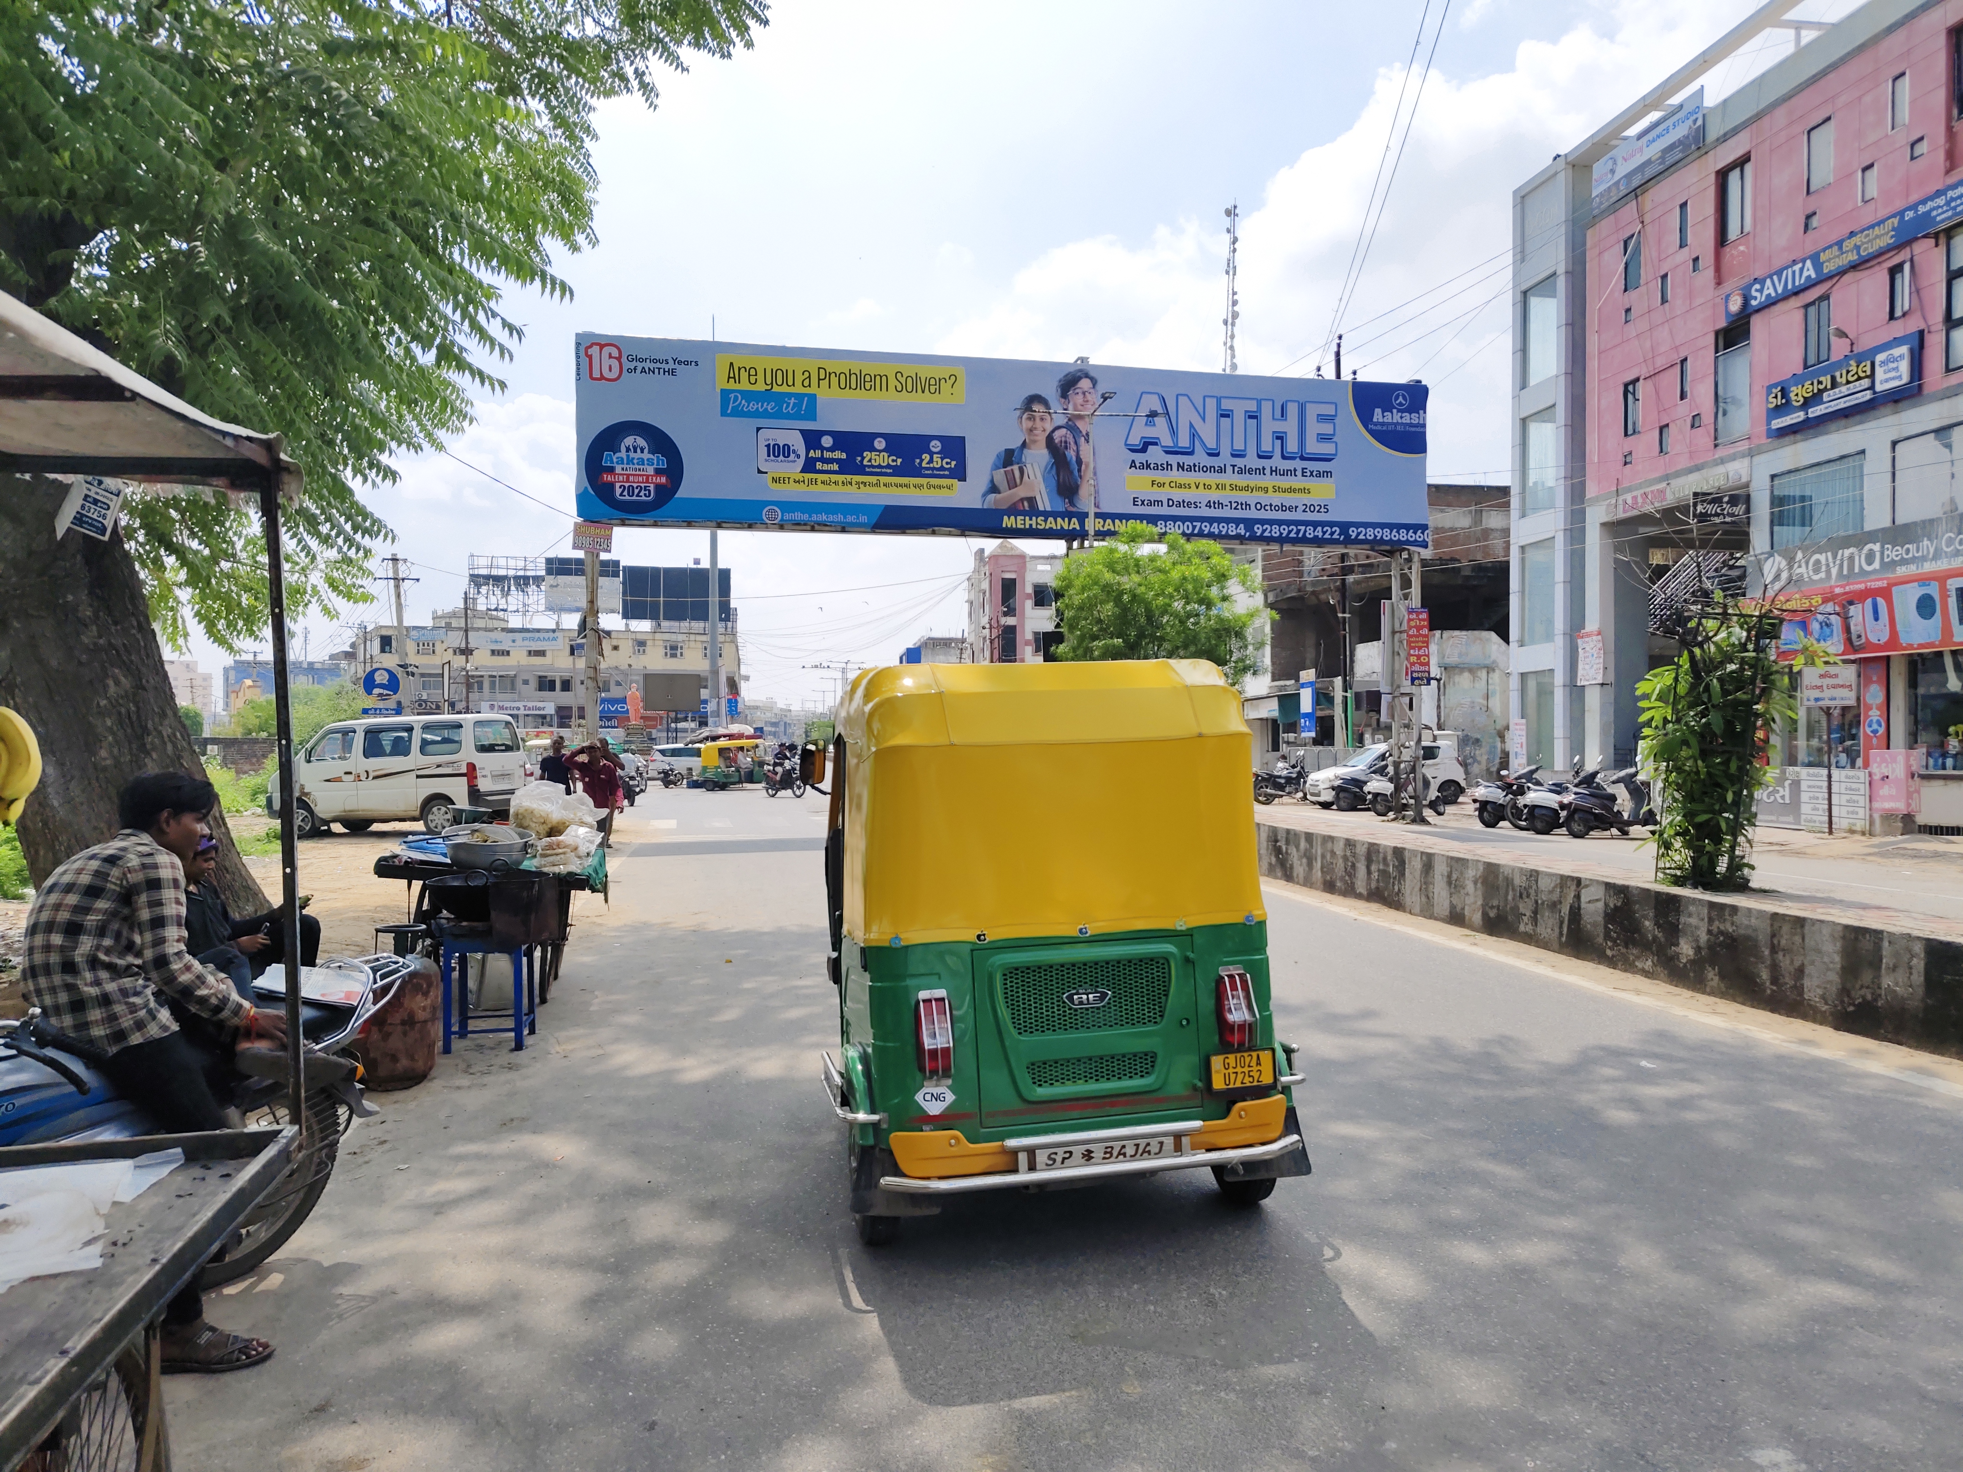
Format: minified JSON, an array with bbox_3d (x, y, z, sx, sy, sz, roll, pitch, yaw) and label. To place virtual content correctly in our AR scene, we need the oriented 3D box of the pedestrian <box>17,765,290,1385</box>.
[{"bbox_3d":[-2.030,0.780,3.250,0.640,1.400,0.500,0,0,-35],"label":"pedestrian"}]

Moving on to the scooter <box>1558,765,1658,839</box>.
[{"bbox_3d":[8.850,0.880,18.200,1.780,1.120,0.680,0,0,-13],"label":"scooter"}]

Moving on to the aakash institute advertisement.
[{"bbox_3d":[0.831,-5.106,23.340,15.490,3.090,0.500,0,0,-12],"label":"aakash institute advertisement"}]

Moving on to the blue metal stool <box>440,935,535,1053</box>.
[{"bbox_3d":[-2.385,1.233,6.340,0.370,0.530,0.370,0,0,-11],"label":"blue metal stool"}]

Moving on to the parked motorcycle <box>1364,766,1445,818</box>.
[{"bbox_3d":[8.850,1.090,27.300,1.770,1.130,0.700,0,0,-10],"label":"parked motorcycle"}]

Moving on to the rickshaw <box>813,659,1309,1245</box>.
[{"bbox_3d":[0.060,0.620,4.800,1.360,1.700,2.650,-2,0,-11],"label":"rickshaw"}]

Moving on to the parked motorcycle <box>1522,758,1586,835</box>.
[{"bbox_3d":[9.750,1.021,21.500,1.800,1.180,0.700,0,0,-10],"label":"parked motorcycle"}]

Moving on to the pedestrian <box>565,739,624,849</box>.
[{"bbox_3d":[-4.970,0.830,16.800,0.600,1.580,0.420,0,0,-16],"label":"pedestrian"}]

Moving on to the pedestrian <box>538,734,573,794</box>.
[{"bbox_3d":[-5.750,0.820,17.600,0.500,1.620,0.320,0,0,-14],"label":"pedestrian"}]

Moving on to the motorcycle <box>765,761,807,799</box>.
[{"bbox_3d":[-5.770,1.280,38.300,2.000,1.100,0.740,0,-1,42],"label":"motorcycle"}]

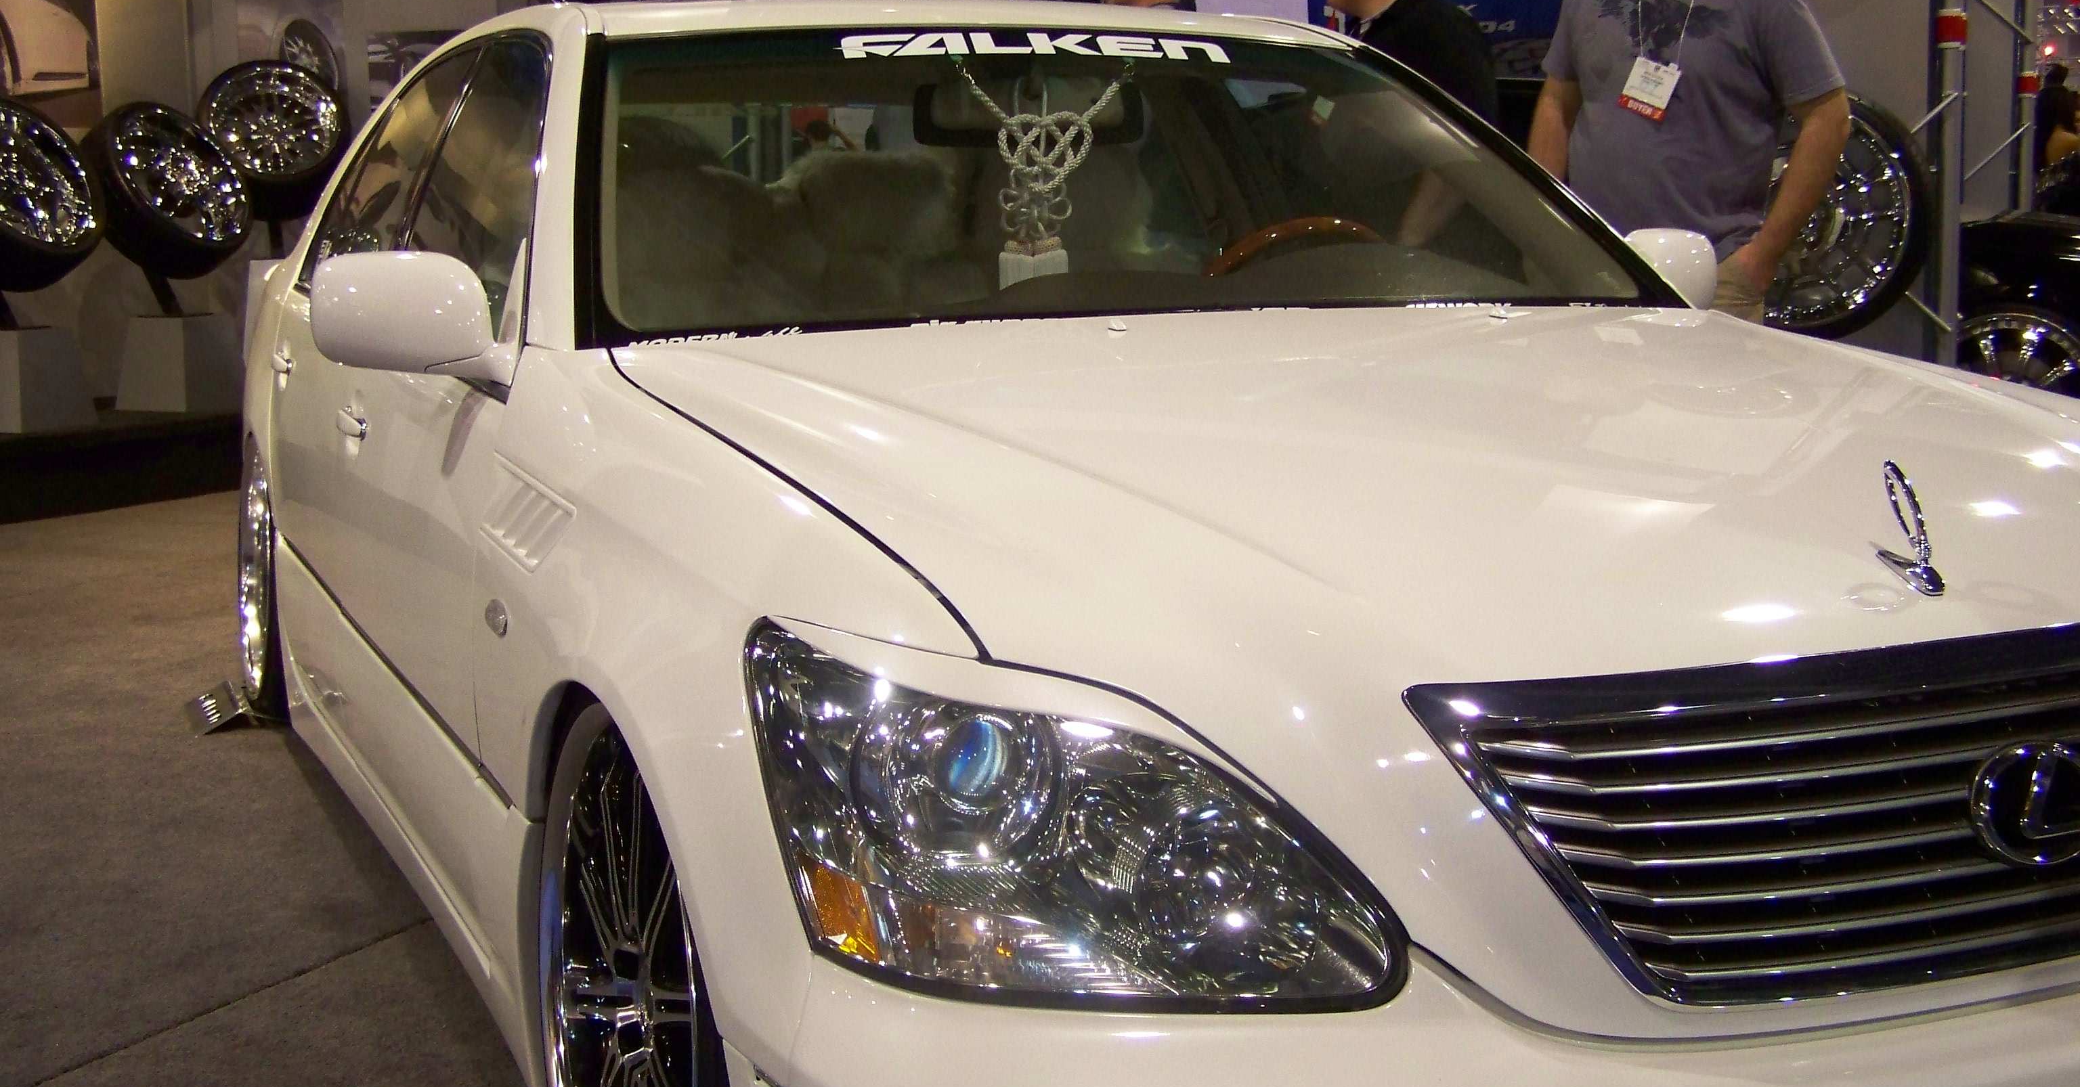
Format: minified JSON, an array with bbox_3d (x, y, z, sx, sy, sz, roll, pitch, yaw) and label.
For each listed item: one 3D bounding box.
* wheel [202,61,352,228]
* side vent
[{"bbox_3d":[-3.436,-1.810,10.206,0.680,0.680,0.260,-5,-25,-26],"label":"wheel"},{"bbox_3d":[-0.499,-0.029,2.265,0.035,0.100,0.310,-4,9,-24],"label":"side vent"}]

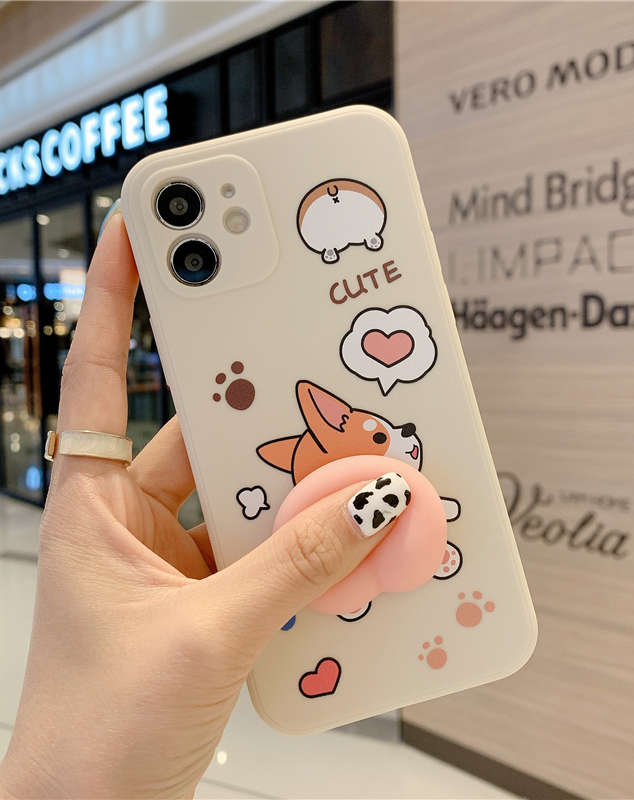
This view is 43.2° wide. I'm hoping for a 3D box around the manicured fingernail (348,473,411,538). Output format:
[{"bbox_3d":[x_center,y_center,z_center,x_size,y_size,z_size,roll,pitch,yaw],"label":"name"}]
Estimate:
[{"bbox_3d":[0.015,0.025,0.187,0.015,0.011,0.004,-34,-9,-24],"label":"manicured fingernail"}]

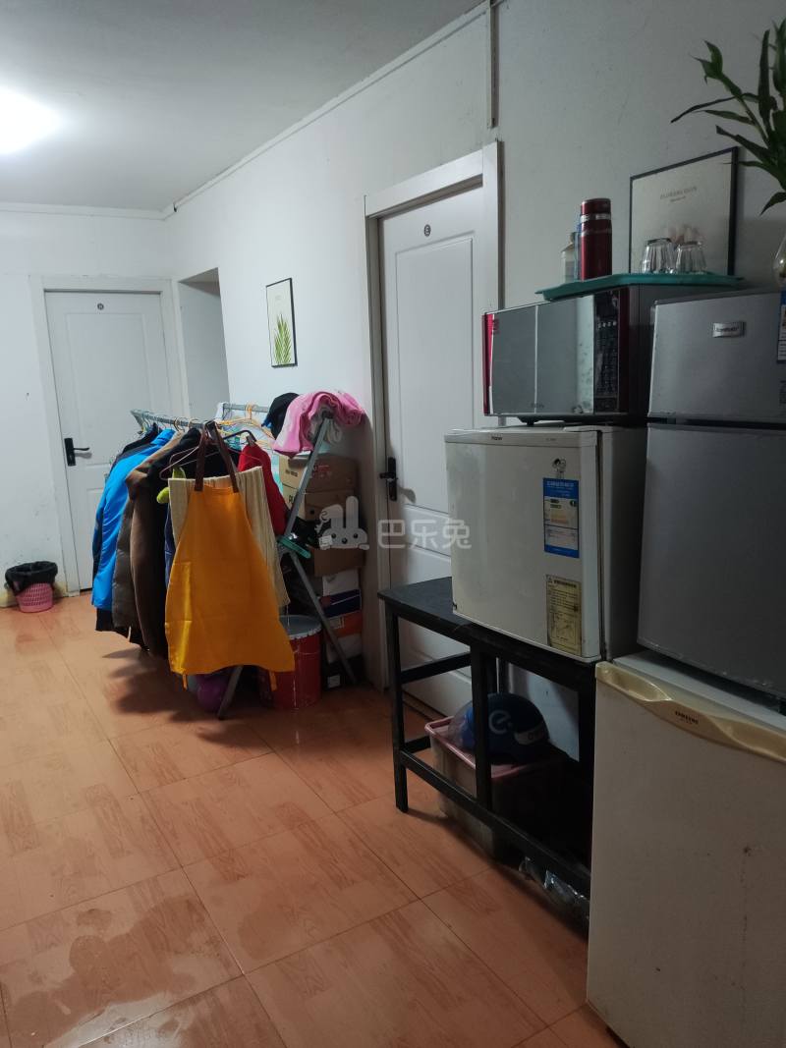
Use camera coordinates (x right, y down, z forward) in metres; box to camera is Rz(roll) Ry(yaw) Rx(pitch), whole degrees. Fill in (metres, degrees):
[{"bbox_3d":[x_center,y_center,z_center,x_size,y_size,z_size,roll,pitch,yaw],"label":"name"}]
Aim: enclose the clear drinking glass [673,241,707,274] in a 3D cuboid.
[{"bbox_3d":[0.657,-0.569,1.670,0.080,0.095,0.080,-8,12,-31],"label":"clear drinking glass"}]

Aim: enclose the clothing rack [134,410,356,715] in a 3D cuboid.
[{"bbox_3d":[-0.790,0.075,3.706,0.620,1.250,1.270,-9,14,-31],"label":"clothing rack"}]

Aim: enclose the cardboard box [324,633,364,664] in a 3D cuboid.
[{"bbox_3d":[-0.309,0.557,3.606,0.190,0.105,0.310,-8,12,-32],"label":"cardboard box"}]

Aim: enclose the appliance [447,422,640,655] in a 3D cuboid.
[{"bbox_3d":[0.483,0.000,1.938,0.450,0.500,0.510,-8,11,-31],"label":"appliance"}]

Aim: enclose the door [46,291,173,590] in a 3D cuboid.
[{"bbox_3d":[-1.842,-0.550,5.105,0.730,1.960,0.050,-9,13,-31],"label":"door"}]

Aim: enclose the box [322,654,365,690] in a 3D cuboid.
[{"bbox_3d":[-0.305,0.667,3.626,0.190,0.120,0.310,-8,12,-32],"label":"box"}]

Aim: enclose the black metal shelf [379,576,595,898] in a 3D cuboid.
[{"bbox_3d":[0.407,0.607,2.201,0.440,0.715,0.900,-10,14,-34],"label":"black metal shelf"}]

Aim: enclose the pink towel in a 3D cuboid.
[{"bbox_3d":[-0.319,-0.429,3.200,0.330,0.260,0.260,-9,13,-31],"label":"pink towel"}]

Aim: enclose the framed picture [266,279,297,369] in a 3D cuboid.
[{"bbox_3d":[-0.553,-1.000,3.794,0.020,0.404,0.295,-9,13,-31],"label":"framed picture"}]

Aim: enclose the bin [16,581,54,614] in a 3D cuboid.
[{"bbox_3d":[-2.262,0.404,4.771,0.255,0.250,0.255,-9,13,-31],"label":"bin"}]

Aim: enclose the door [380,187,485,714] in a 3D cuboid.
[{"bbox_3d":[0.167,-0.165,2.875,0.050,1.974,0.689,-9,14,-31],"label":"door"}]

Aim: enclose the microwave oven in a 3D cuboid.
[{"bbox_3d":[0.522,-0.410,1.926,0.350,0.288,0.467,-9,11,-34],"label":"microwave oven"}]

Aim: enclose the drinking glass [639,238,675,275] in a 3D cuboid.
[{"bbox_3d":[0.568,-0.557,1.620,0.080,0.095,0.080,-8,12,-31],"label":"drinking glass"}]

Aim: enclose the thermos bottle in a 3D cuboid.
[{"bbox_3d":[0.446,-0.606,1.670,0.068,0.205,0.068,-9,13,-31],"label":"thermos bottle"}]

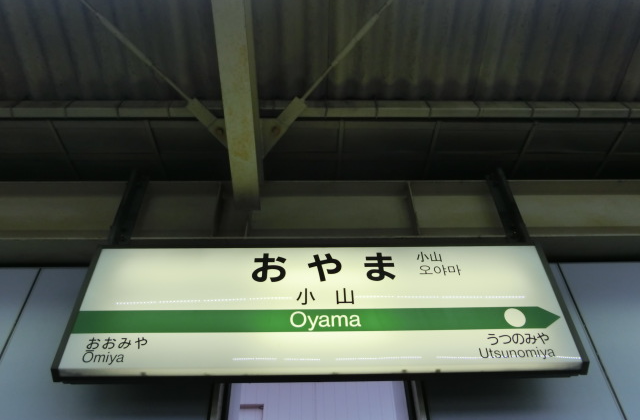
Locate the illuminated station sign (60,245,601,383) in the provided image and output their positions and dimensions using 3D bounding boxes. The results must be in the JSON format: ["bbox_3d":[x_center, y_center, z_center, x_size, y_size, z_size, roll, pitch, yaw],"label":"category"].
[{"bbox_3d":[0.008,0.425,2.008,2.050,0.643,0.150,0,-41,-1],"label":"illuminated station sign"}]

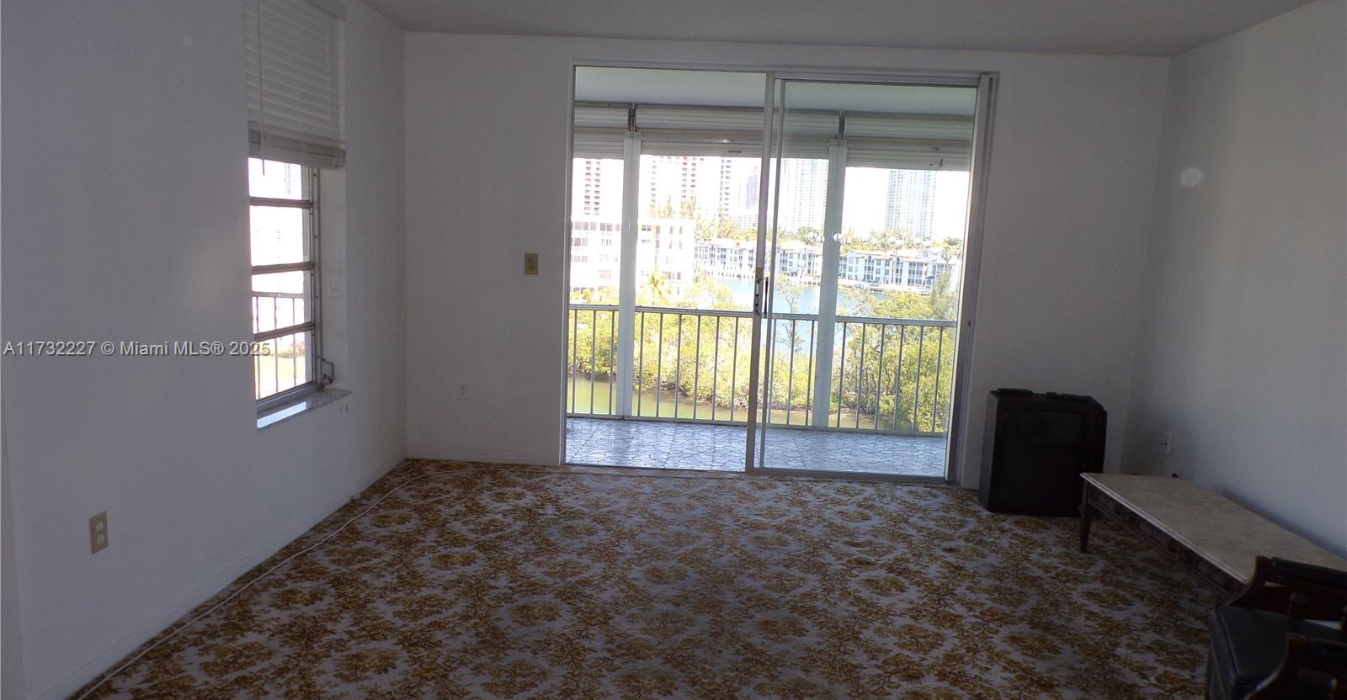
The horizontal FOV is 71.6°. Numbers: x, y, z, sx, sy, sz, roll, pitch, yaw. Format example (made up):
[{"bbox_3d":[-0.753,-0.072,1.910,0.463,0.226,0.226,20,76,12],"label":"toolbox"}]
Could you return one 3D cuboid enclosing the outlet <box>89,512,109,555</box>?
[{"bbox_3d":[-1.734,0.553,2.824,0.010,0.114,0.072,3,8,3],"label":"outlet"}]

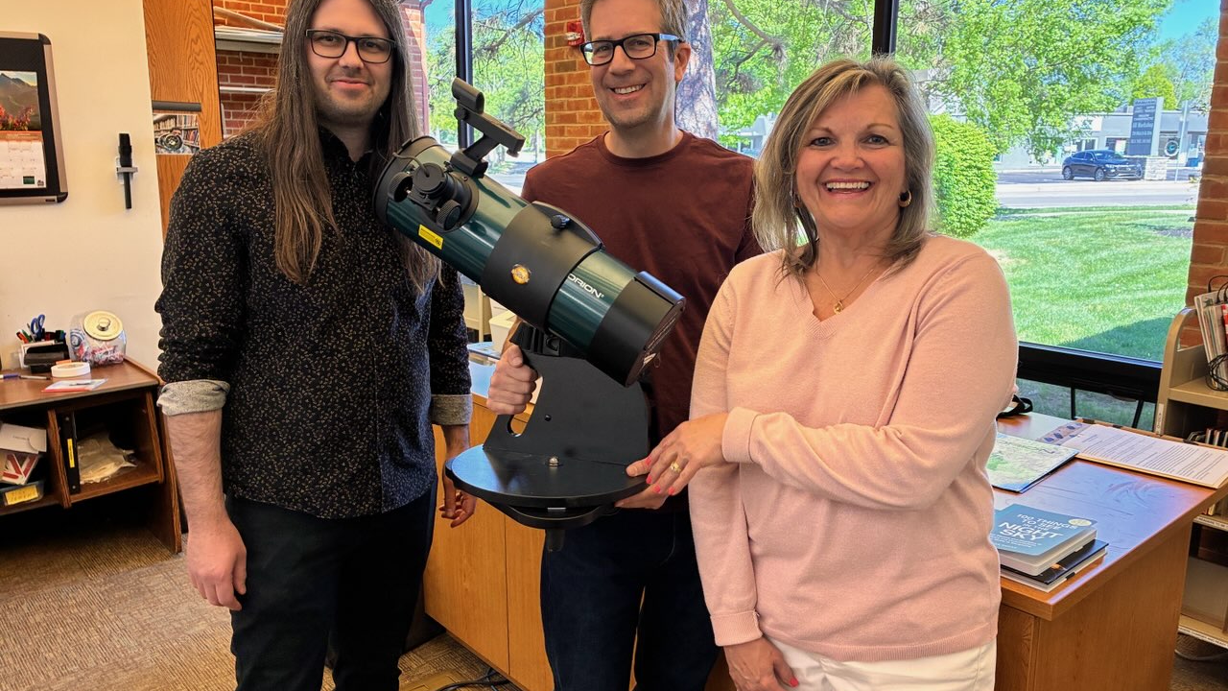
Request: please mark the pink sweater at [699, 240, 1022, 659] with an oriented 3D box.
[{"bbox_3d":[0.321,0.126,1.225,0.440,0.520,0.320,4,13,18],"label":"pink sweater"}]

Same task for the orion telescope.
[{"bbox_3d":[-0.128,-0.060,1.370,0.475,0.653,0.324,5,13,20],"label":"orion telescope"}]

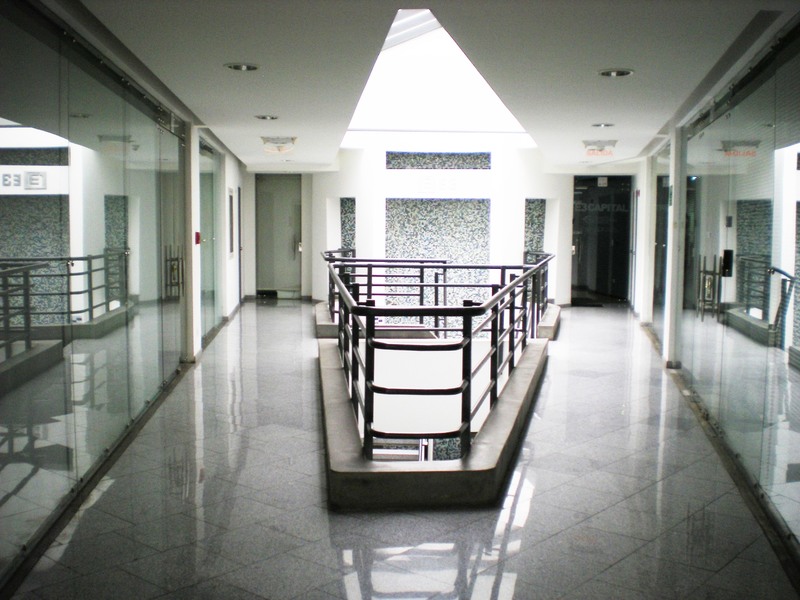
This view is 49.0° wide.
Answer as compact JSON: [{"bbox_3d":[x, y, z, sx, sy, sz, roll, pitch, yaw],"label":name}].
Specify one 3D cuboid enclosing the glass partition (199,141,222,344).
[{"bbox_3d":[-2.554,-0.808,12.007,0.080,2.422,2.844,-1,5,-6],"label":"glass partition"}]

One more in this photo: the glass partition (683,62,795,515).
[{"bbox_3d":[2.365,-0.219,6.547,0.080,2.217,4.434,1,5,12],"label":"glass partition"}]

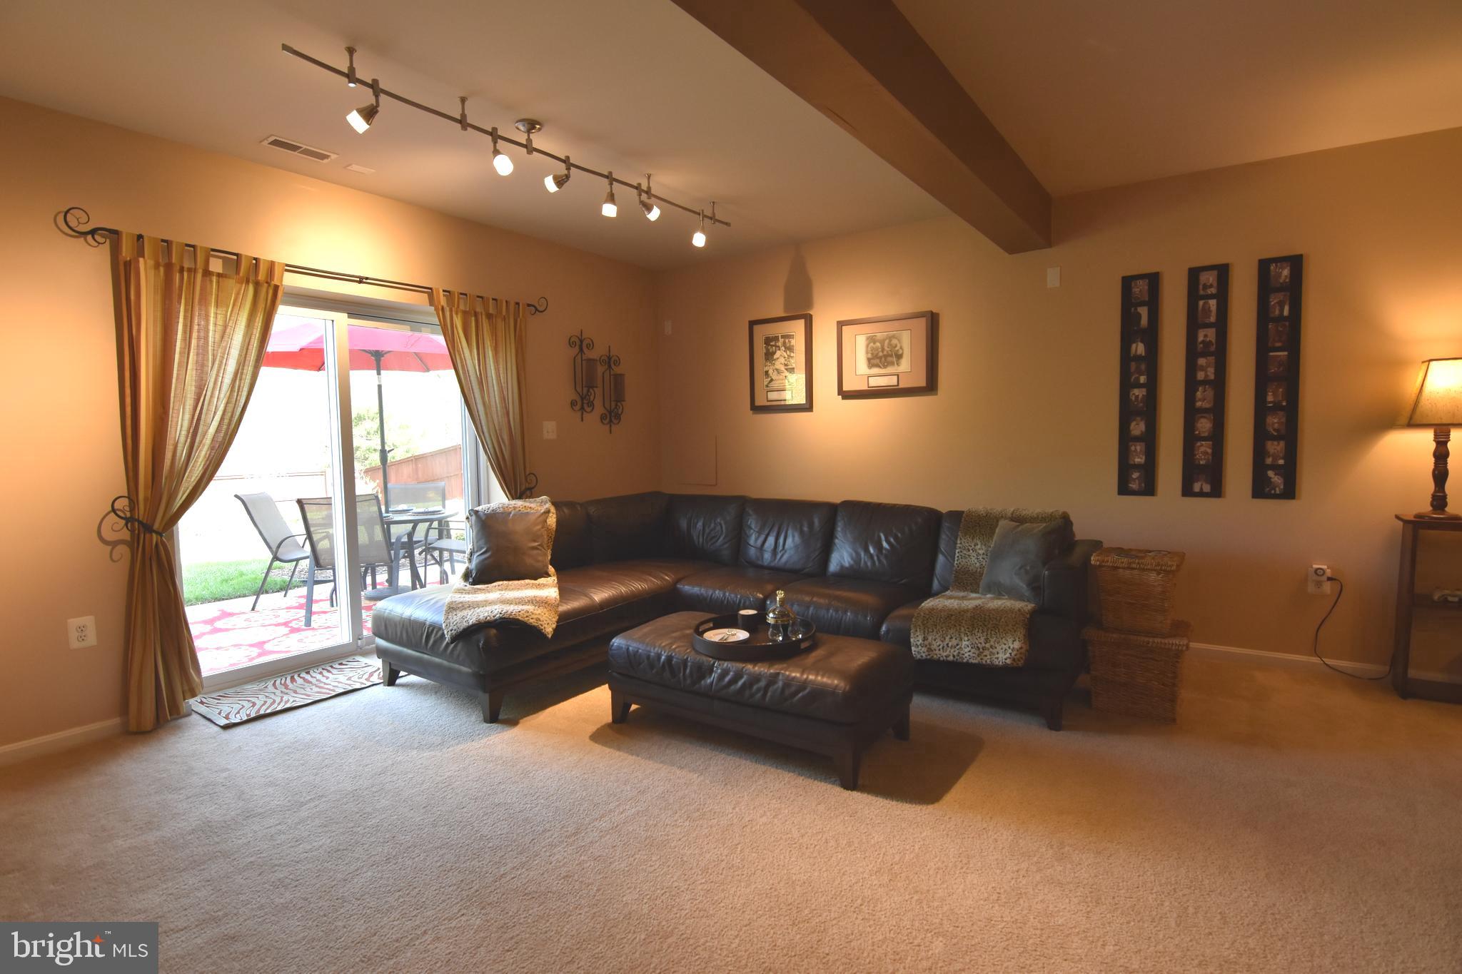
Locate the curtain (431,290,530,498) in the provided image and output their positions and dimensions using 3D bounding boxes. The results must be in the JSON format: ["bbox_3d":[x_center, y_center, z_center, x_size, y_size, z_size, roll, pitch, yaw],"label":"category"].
[{"bbox_3d":[-1.450,-0.123,4.160,0.130,2.000,0.670,3,6,35],"label":"curtain"}]

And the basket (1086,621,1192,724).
[{"bbox_3d":[1.730,0.766,2.951,0.375,0.360,0.300,3,6,35],"label":"basket"}]

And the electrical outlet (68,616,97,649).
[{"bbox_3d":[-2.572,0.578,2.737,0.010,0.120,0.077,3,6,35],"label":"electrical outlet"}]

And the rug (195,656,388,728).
[{"bbox_3d":[-2.077,0.961,3.307,0.490,0.013,0.740,3,6,39],"label":"rug"}]

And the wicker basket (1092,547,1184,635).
[{"bbox_3d":[1.736,0.439,2.952,0.310,0.295,0.290,3,6,35],"label":"wicker basket"}]

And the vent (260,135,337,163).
[{"bbox_3d":[-1.888,-1.478,3.028,0.142,0.015,0.275,3,6,35],"label":"vent"}]

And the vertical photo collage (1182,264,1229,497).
[{"bbox_3d":[2.606,-0.571,3.792,0.179,1.257,0.020,1,4,30],"label":"vertical photo collage"}]

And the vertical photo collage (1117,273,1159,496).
[{"bbox_3d":[2.331,-0.574,3.949,0.182,1.254,0.020,1,4,30],"label":"vertical photo collage"}]

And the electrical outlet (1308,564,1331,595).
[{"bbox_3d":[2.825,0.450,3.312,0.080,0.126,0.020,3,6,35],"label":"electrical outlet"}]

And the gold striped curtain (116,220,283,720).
[{"bbox_3d":[-2.377,-0.015,3.205,0.150,2.126,0.622,2,5,38],"label":"gold striped curtain"}]

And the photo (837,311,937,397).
[{"bbox_3d":[1.037,-0.888,4.663,0.650,0.515,0.030,1,4,30],"label":"photo"}]

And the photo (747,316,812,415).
[{"bbox_3d":[0.367,-0.892,5.048,0.492,0.684,0.030,1,4,30],"label":"photo"}]

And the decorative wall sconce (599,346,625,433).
[{"bbox_3d":[-0.879,-0.722,5.124,0.130,0.643,0.175,2,5,38],"label":"decorative wall sconce"}]

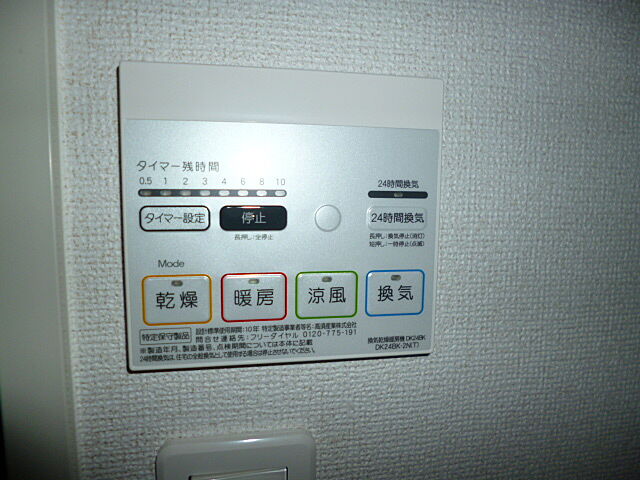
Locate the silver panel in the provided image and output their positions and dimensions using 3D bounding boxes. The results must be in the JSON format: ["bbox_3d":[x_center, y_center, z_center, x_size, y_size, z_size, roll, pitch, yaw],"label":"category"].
[{"bbox_3d":[-0.013,0.002,0.191,0.131,0.099,0.010,0,5,-10],"label":"silver panel"}]

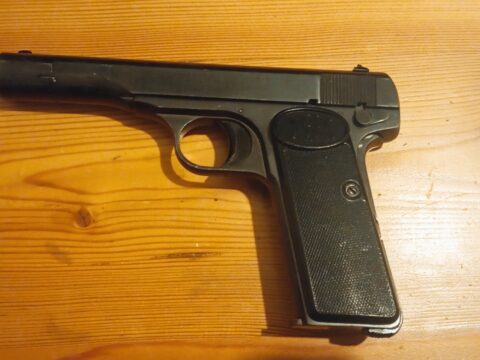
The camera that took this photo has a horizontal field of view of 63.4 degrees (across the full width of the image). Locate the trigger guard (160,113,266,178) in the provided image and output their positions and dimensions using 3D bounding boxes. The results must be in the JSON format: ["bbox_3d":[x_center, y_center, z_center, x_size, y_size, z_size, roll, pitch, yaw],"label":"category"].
[{"bbox_3d":[-0.012,-0.015,0.173,0.046,0.013,0.026,3,81,0],"label":"trigger guard"}]

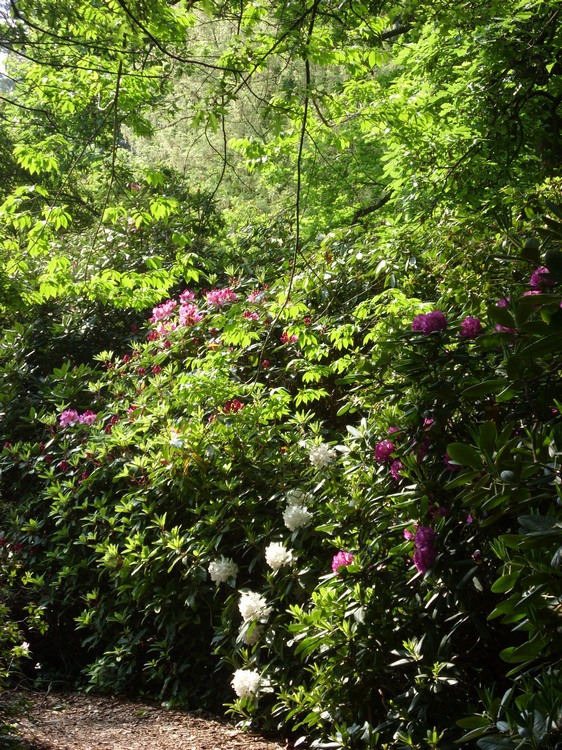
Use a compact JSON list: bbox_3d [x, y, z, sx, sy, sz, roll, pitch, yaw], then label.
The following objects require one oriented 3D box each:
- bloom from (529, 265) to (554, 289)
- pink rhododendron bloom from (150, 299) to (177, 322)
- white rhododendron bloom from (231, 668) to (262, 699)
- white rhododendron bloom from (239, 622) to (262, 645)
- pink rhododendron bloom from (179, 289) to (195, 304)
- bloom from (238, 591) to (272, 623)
[{"bbox_3d":[1.101,-0.412,7.600,0.110,0.093,0.099,0,-1,8],"label":"bloom"},{"bbox_3d":[-0.719,-0.395,11.000,0.159,0.142,0.143,0,-1,-4],"label":"pink rhododendron bloom"},{"bbox_3d":[-0.165,1.476,8.600,0.142,0.135,0.140,0,0,0],"label":"white rhododendron bloom"},{"bbox_3d":[-0.148,1.258,8.750,0.129,0.118,0.116,0,-1,-1],"label":"white rhododendron bloom"},{"bbox_3d":[-0.594,-0.493,11.300,0.105,0.100,0.100,0,0,0],"label":"pink rhododendron bloom"},{"bbox_3d":[-0.123,1.120,8.700,0.160,0.155,0.144,0,-1,-1],"label":"bloom"}]

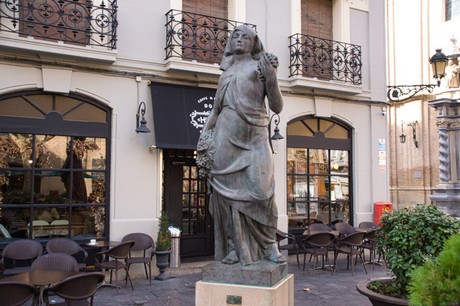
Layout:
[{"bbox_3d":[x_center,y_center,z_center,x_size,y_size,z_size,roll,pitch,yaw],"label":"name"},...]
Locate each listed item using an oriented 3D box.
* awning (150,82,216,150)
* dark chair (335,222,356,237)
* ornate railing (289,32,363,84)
[{"bbox_3d":[-0.344,-0.664,9.813,2.470,1.280,0.360,3,-5,-30],"label":"awning"},{"bbox_3d":[2.706,2.061,11.452,0.580,0.830,0.610,2,-5,-29],"label":"dark chair"},{"bbox_3d":[2.275,-2.153,11.803,1.940,0.960,0.360,3,-5,-30],"label":"ornate railing"}]

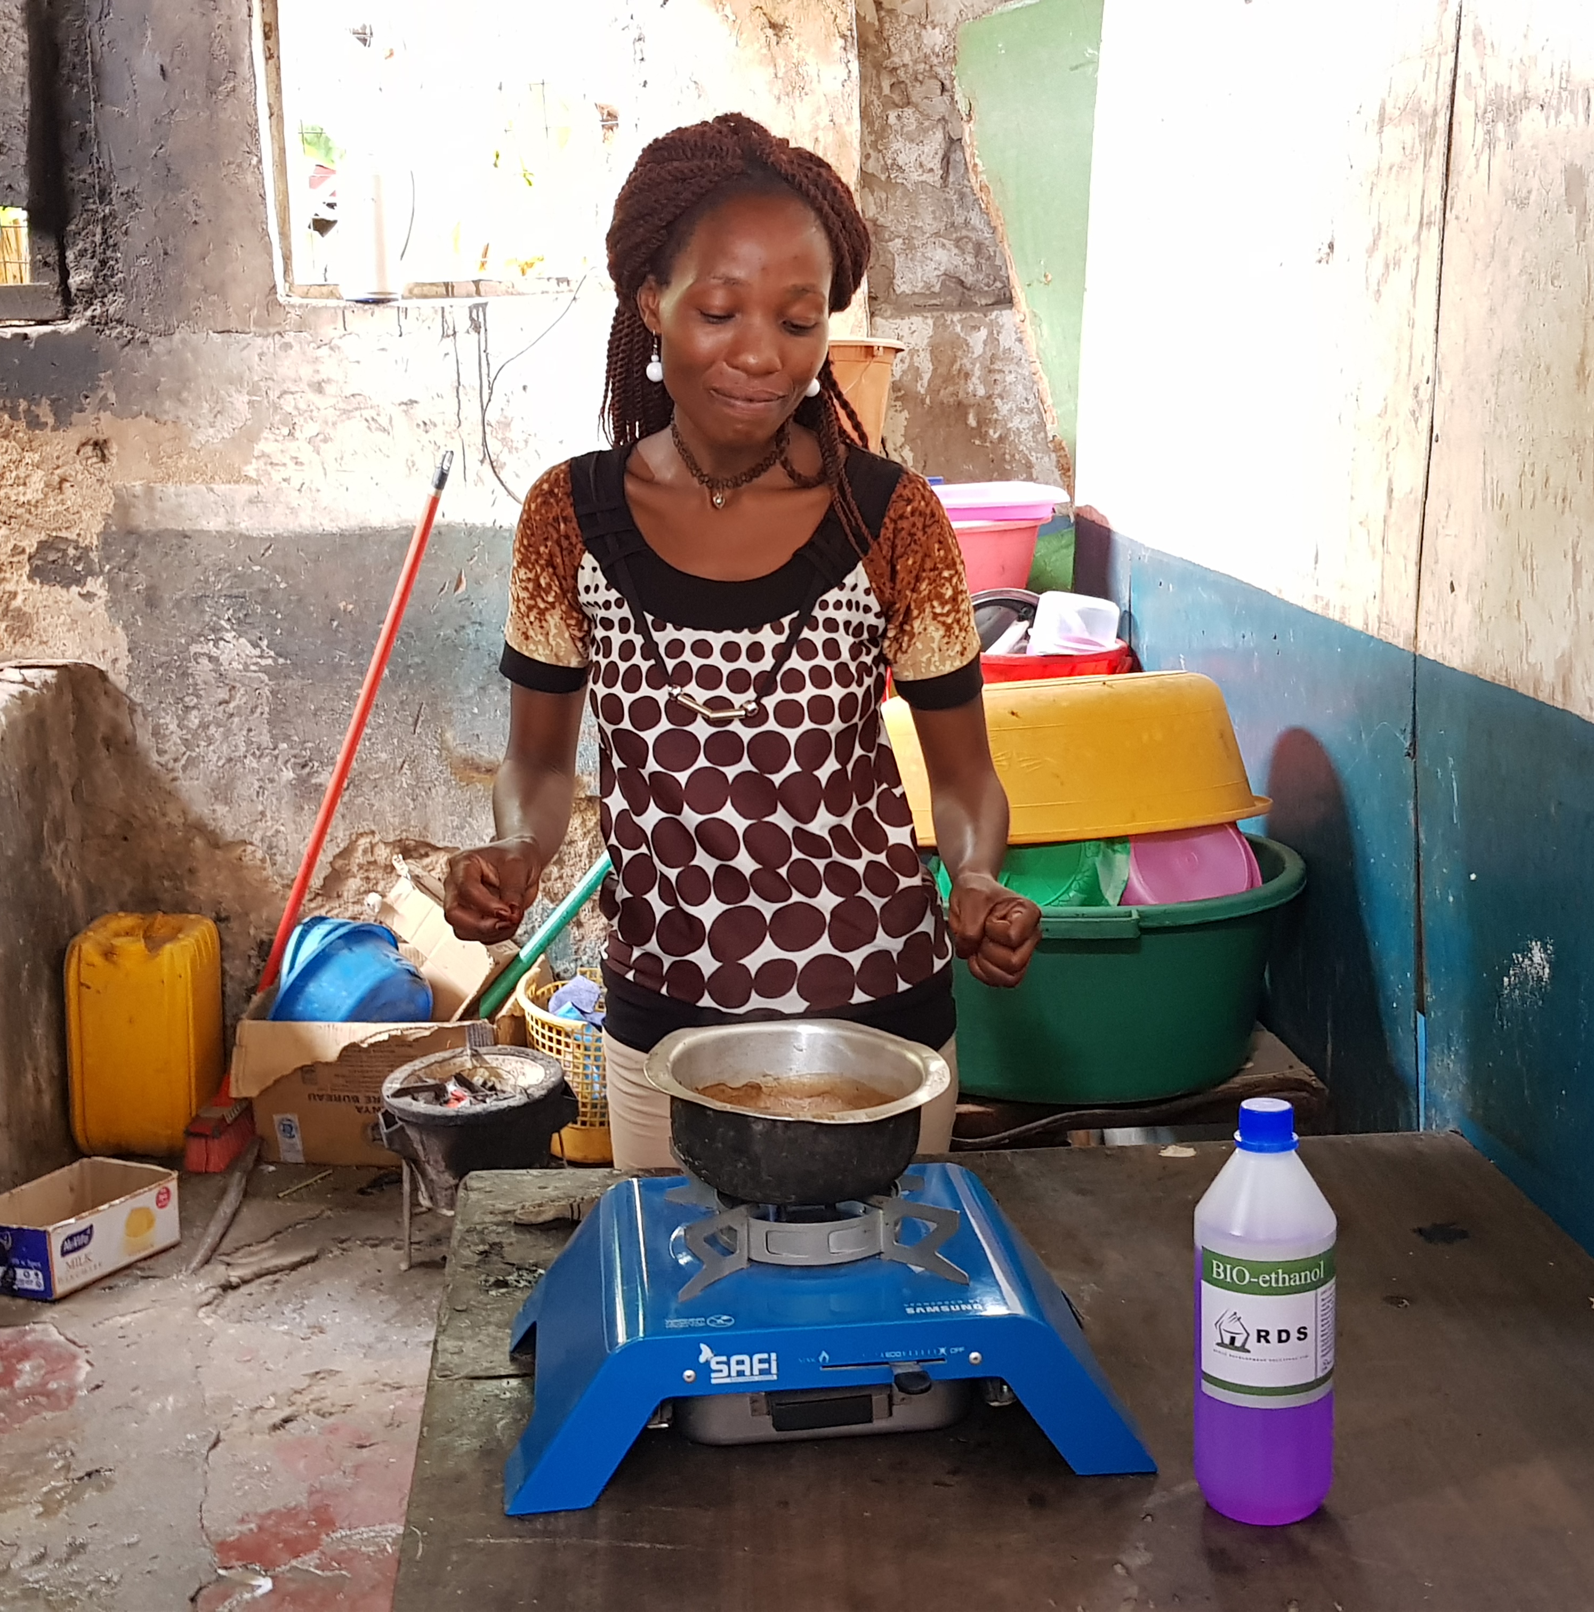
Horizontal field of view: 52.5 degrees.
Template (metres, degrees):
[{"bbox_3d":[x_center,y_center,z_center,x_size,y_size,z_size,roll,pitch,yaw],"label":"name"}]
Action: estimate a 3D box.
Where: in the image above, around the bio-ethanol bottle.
[{"bbox_3d":[0.267,0.286,0.927,0.082,0.250,0.082,4,14,16],"label":"bio-ethanol bottle"}]

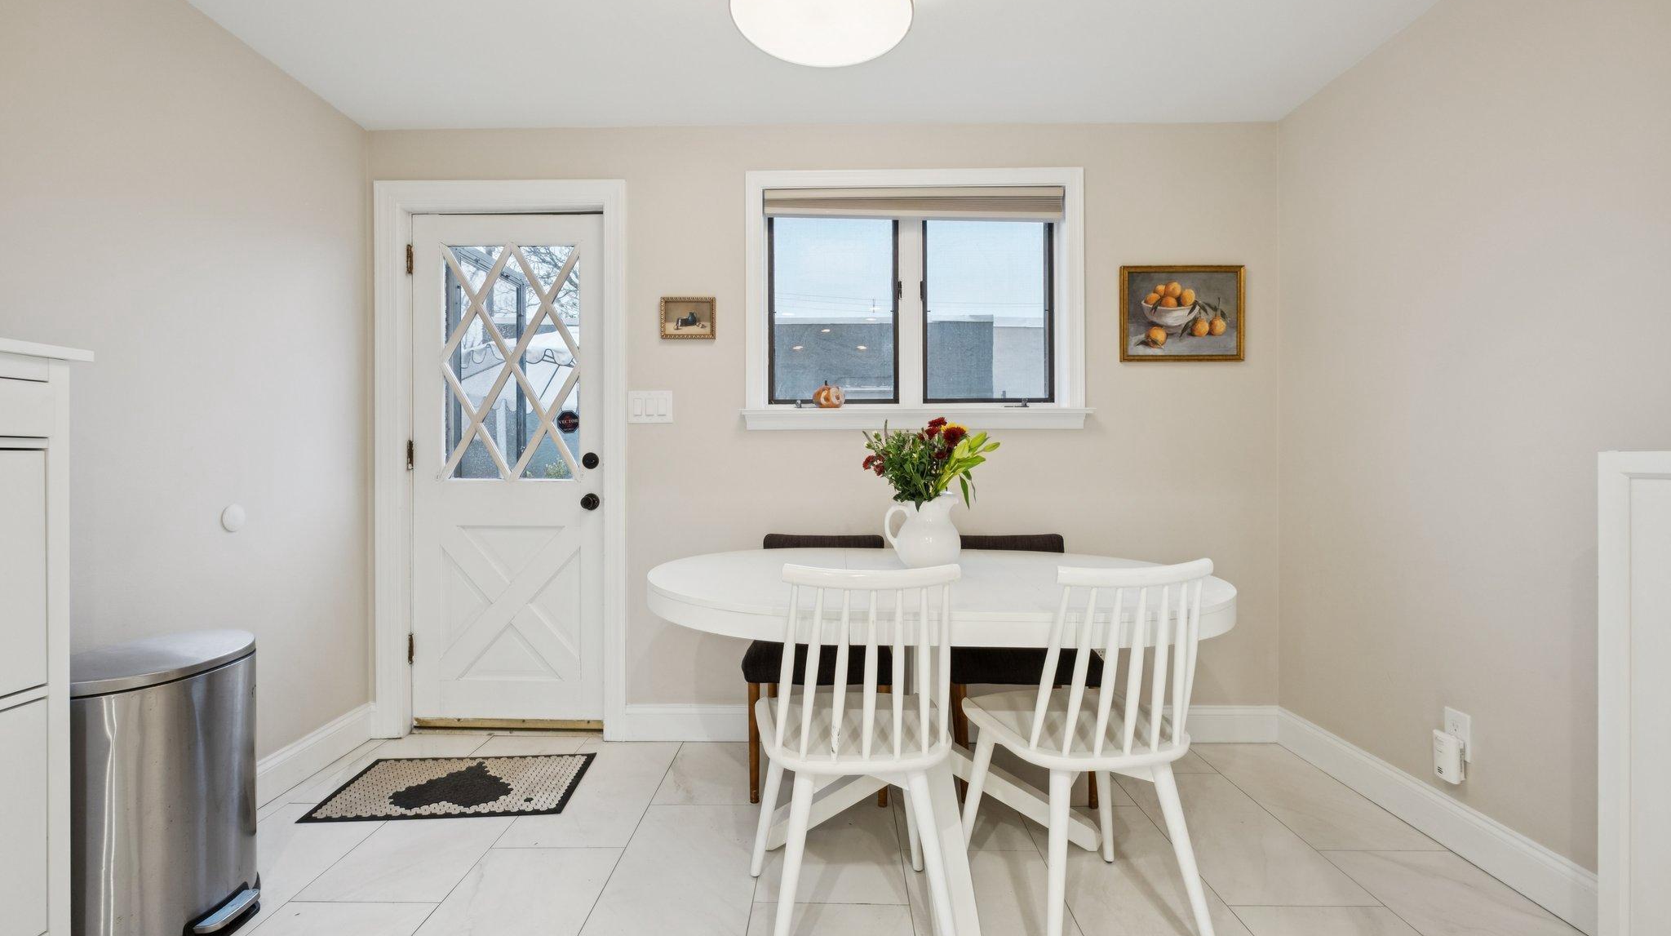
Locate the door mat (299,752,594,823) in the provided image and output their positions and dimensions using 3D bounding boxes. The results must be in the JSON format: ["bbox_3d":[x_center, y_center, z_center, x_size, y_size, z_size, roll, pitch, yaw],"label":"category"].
[{"bbox_3d":[-1.233,1.041,2.301,0.763,0.010,0.440,0,1,-4],"label":"door mat"}]

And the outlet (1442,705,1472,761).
[{"bbox_3d":[1.678,0.717,1.878,0.010,0.122,0.078,0,1,-1],"label":"outlet"}]

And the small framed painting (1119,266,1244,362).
[{"bbox_3d":[1.288,-0.571,2.594,0.463,0.361,0.025,0,1,1],"label":"small framed painting"}]

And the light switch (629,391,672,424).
[{"bbox_3d":[-0.697,-0.230,2.635,0.167,0.125,0.010,0,1,1],"label":"light switch"}]

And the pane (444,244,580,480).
[{"bbox_3d":[-1.262,-0.416,2.737,0.526,0.925,0.032,0,1,1],"label":"pane"}]

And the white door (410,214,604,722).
[{"bbox_3d":[-1.270,0.014,2.744,0.750,2.021,0.045,0,1,1],"label":"white door"}]

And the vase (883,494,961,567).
[{"bbox_3d":[0.267,0.190,2.109,0.235,0.222,0.190,0,1,-1],"label":"vase"}]

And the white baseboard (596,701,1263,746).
[{"bbox_3d":[0.403,0.959,2.629,2.501,0.137,0.020,0,1,1],"label":"white baseboard"}]

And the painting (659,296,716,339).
[{"bbox_3d":[-0.551,-0.560,2.623,0.208,0.162,0.020,0,1,1],"label":"painting"}]

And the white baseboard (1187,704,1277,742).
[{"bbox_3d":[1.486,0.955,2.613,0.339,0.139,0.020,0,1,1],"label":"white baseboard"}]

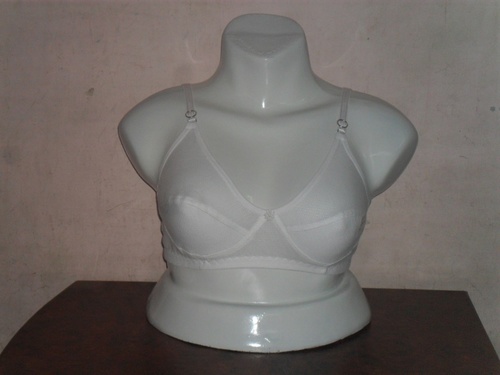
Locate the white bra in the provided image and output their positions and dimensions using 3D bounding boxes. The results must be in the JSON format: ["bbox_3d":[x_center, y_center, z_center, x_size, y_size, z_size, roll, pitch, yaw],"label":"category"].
[{"bbox_3d":[0.019,-0.017,2.100,0.290,0.245,0.220,1,13,-2],"label":"white bra"}]

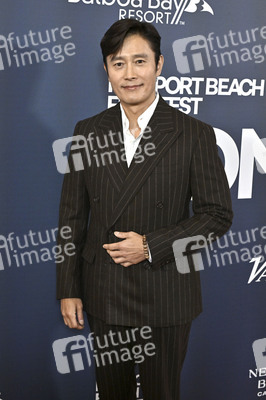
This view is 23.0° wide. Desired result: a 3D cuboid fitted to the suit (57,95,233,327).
[{"bbox_3d":[0.034,0.027,2.100,0.560,0.720,0.340,5,10,20],"label":"suit"}]

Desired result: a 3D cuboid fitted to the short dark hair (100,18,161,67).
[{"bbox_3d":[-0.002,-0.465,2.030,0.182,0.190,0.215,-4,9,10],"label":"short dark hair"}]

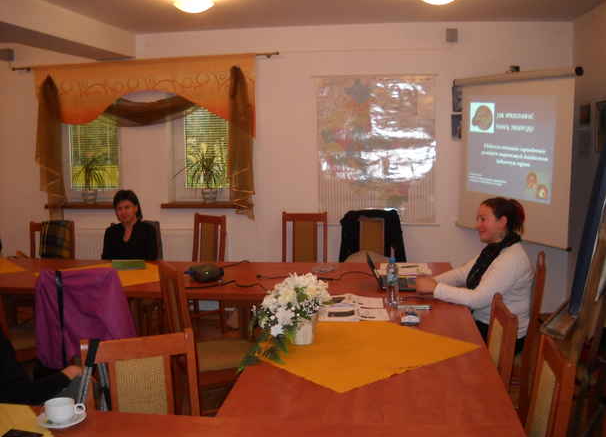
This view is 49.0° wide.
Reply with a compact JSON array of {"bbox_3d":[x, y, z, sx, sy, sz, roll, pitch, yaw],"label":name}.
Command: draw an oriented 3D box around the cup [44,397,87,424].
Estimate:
[{"bbox_3d":[-0.723,0.583,2.018,0.122,0.062,0.090,-1,7,0],"label":"cup"}]

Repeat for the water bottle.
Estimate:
[{"bbox_3d":[0.448,0.323,3.345,0.064,0.244,0.064,0,7,8],"label":"water bottle"}]

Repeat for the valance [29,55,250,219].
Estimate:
[{"bbox_3d":[-1.411,-0.720,5.993,1.970,1.450,0.150,0,7,8],"label":"valance"}]

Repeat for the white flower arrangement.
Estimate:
[{"bbox_3d":[-0.066,0.389,2.732,0.370,0.300,0.360,0,8,8],"label":"white flower arrangement"}]

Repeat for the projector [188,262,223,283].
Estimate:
[{"bbox_3d":[-0.595,0.322,4.135,0.180,0.080,0.220,-4,8,-22],"label":"projector"}]

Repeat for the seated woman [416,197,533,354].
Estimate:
[{"bbox_3d":[0.890,0.527,3.467,0.600,1.270,0.480,1,8,13],"label":"seated woman"}]

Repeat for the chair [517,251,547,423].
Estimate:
[{"bbox_3d":[1.041,0.677,3.653,0.520,0.950,0.430,2,7,18],"label":"chair"}]

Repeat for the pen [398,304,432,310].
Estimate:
[{"bbox_3d":[0.551,0.432,3.290,0.155,0.014,0.014,0,8,3],"label":"pen"}]

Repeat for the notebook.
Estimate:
[{"bbox_3d":[0.534,0.277,3.847,0.320,0.210,0.350,0,7,8],"label":"notebook"}]

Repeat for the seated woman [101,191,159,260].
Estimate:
[{"bbox_3d":[-1.213,0.408,4.775,0.450,1.210,0.620,-1,8,1],"label":"seated woman"}]

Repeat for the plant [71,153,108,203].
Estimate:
[{"bbox_3d":[-1.968,-0.369,6.145,0.330,0.450,0.310,0,8,8],"label":"plant"}]

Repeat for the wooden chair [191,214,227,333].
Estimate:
[{"bbox_3d":[-0.909,0.459,5.372,0.420,0.940,0.480,7,11,43],"label":"wooden chair"}]

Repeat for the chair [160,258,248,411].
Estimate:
[{"bbox_3d":[-0.463,0.713,3.526,0.520,0.950,0.430,-3,7,-18],"label":"chair"}]

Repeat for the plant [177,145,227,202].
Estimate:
[{"bbox_3d":[-0.915,-0.414,6.118,0.440,0.500,0.400,0,7,8],"label":"plant"}]

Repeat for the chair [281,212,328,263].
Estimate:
[{"bbox_3d":[-0.008,0.446,5.370,0.420,0.940,0.480,0,8,7],"label":"chair"}]

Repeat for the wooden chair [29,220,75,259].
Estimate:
[{"bbox_3d":[-1.949,0.519,5.043,0.420,0.940,0.480,-1,8,0],"label":"wooden chair"}]

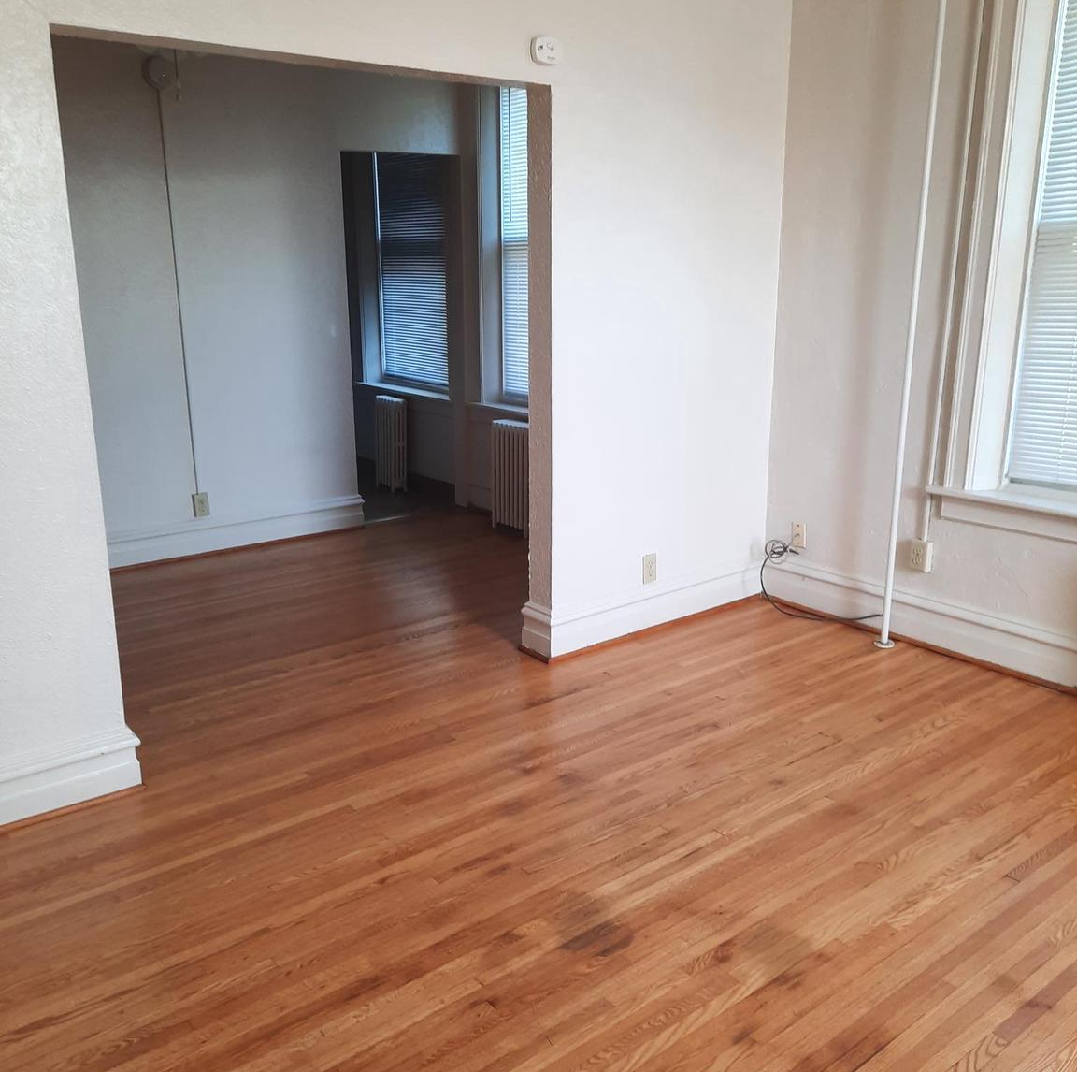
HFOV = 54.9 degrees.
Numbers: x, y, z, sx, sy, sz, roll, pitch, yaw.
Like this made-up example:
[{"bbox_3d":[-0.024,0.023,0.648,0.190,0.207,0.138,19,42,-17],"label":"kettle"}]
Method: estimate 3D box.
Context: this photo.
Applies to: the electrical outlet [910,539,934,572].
[{"bbox_3d":[1.529,0.074,4.122,0.044,0.118,0.069,-11,19,-36],"label":"electrical outlet"}]

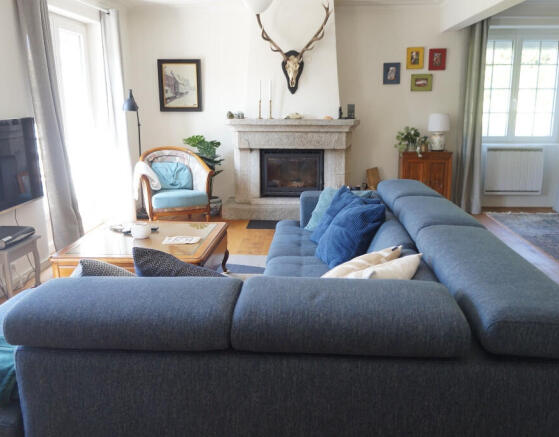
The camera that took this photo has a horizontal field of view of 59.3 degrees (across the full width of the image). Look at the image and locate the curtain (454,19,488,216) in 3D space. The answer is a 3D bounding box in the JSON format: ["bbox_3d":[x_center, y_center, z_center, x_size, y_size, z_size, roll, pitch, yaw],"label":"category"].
[{"bbox_3d":[2.294,-1.186,5.857,0.301,2.311,0.150,1,13,5],"label":"curtain"}]

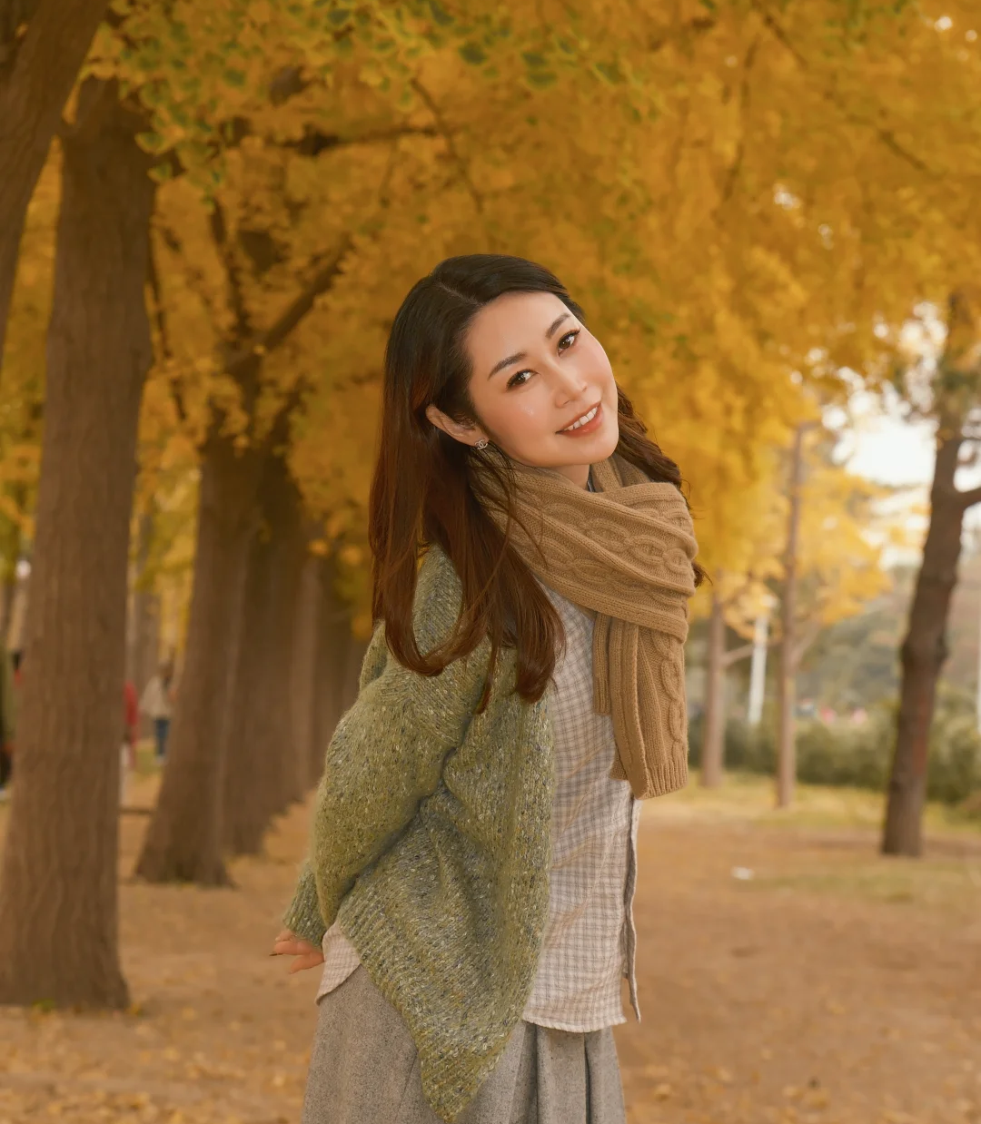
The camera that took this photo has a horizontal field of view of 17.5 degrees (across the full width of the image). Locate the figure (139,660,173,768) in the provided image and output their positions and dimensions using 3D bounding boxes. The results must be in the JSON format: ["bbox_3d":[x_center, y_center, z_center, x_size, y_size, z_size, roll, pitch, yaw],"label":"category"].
[{"bbox_3d":[-5.328,2.401,50.843,0.520,1.667,0.400,-2,-3,45],"label":"figure"}]

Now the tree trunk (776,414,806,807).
[{"bbox_3d":[2.949,0.520,31.263,0.292,3.768,0.240,0,-2,0],"label":"tree trunk"}]

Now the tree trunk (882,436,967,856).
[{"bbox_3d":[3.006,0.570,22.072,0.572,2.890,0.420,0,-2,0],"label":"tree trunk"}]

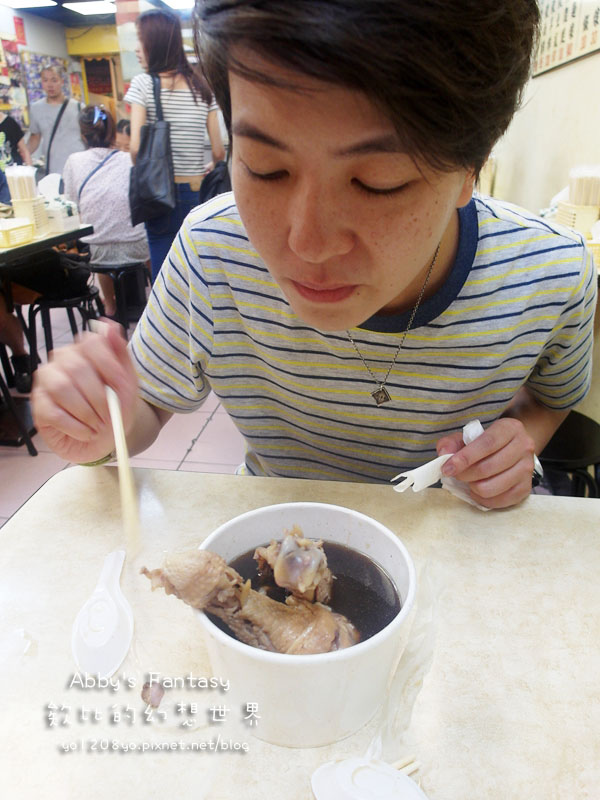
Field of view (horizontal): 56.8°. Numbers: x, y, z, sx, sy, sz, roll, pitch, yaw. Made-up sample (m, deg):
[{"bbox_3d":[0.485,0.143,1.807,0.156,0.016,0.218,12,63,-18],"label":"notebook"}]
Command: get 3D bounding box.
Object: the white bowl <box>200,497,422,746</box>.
[{"bbox_3d":[0.002,0.145,0.374,0.142,0.087,0.142,-1,25,0],"label":"white bowl"}]

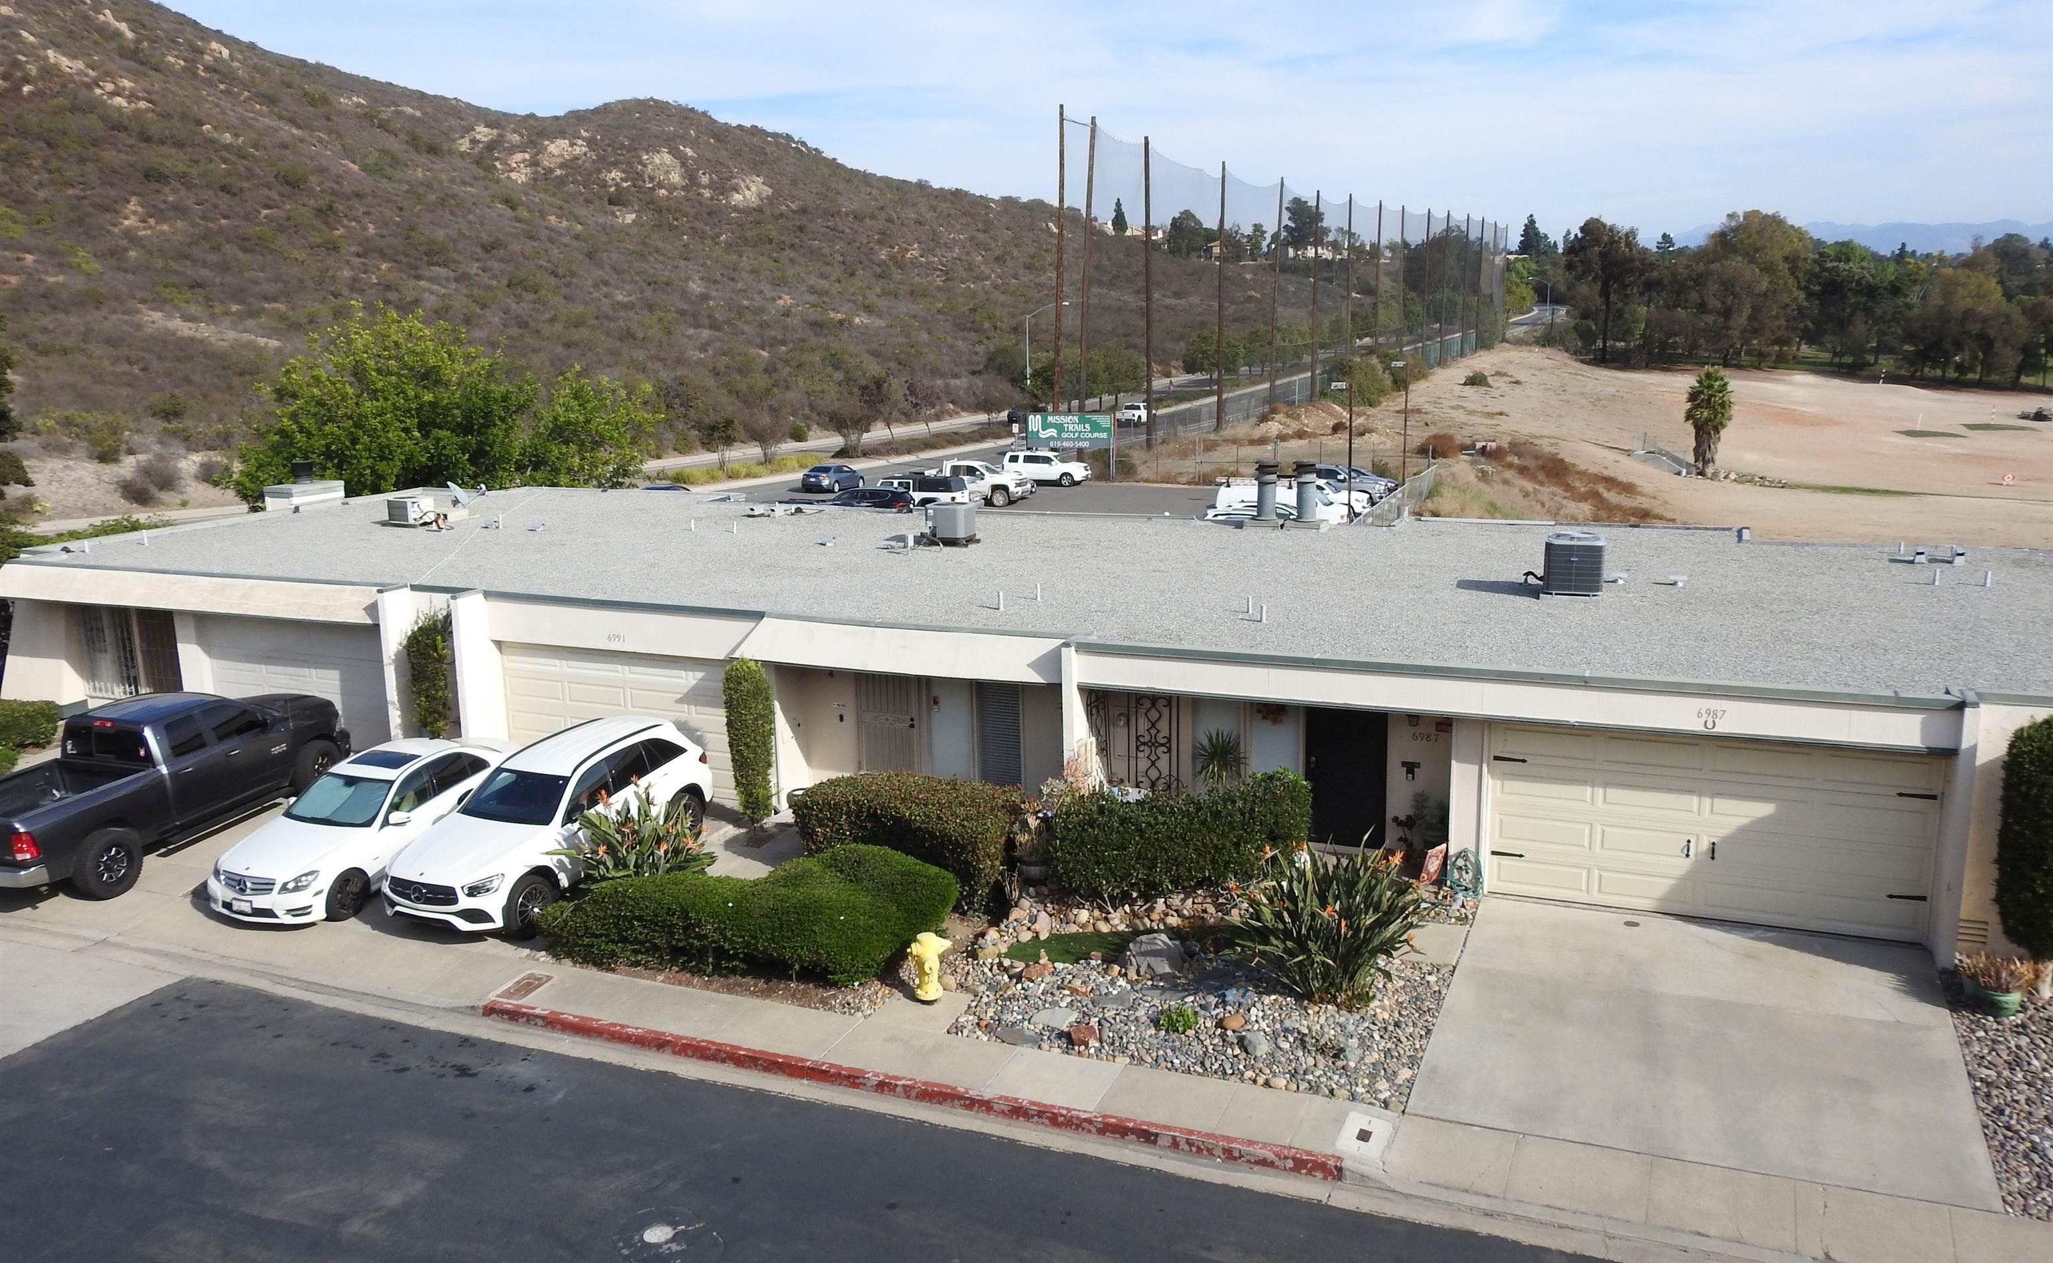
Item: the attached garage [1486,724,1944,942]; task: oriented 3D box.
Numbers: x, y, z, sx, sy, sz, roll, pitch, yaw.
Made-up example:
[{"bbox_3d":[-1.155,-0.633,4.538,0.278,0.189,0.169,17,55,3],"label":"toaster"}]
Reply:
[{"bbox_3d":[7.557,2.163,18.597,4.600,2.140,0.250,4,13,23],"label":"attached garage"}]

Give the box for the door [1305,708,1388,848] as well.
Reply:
[{"bbox_3d":[3.995,1.692,20.787,1.040,2.050,0.080,4,13,23],"label":"door"}]

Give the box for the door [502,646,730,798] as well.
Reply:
[{"bbox_3d":[-5.819,1.280,24.332,4.550,2.120,0.120,4,13,23],"label":"door"}]

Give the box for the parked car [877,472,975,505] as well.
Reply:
[{"bbox_3d":[-5.414,-6.000,74.370,5.300,1.870,1.880,3,13,20],"label":"parked car"}]

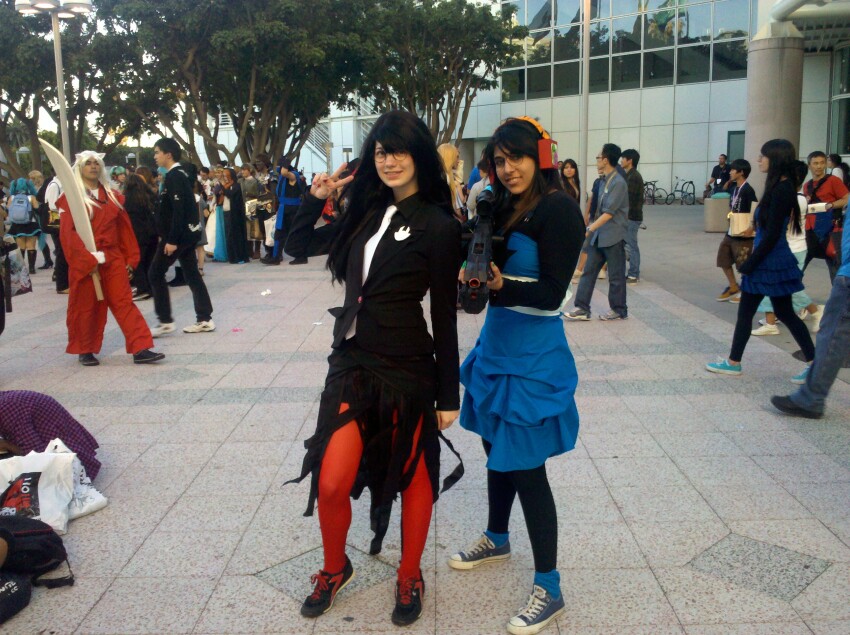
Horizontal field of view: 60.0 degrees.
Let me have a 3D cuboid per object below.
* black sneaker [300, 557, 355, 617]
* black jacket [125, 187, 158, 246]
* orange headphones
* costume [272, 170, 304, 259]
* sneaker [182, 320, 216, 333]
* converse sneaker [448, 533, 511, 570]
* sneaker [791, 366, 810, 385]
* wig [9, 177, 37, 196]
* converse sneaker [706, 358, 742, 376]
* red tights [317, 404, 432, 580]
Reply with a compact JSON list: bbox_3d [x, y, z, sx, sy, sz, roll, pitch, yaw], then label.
[{"bbox_3d":[-0.338,0.942,2.590,0.097,0.115,0.260,3,18,26],"label":"black sneaker"},{"bbox_3d":[-3.584,-1.286,9.350,0.430,0.750,0.290,0,11,7],"label":"black jacket"},{"bbox_3d":[0.314,-0.541,2.370,0.220,0.200,0.085,-11,11,24],"label":"orange headphones"},{"bbox_3d":[-2.384,-1.804,12.850,0.400,1.520,0.460,-7,12,-26],"label":"costume"},{"bbox_3d":[-2.240,0.088,7.280,0.300,0.115,0.105,-4,11,-10],"label":"sneaker"},{"bbox_3d":[0.210,0.884,2.790,0.255,0.110,0.097,-5,11,-16],"label":"converse sneaker"},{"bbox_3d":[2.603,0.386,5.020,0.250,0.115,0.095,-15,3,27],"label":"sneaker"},{"bbox_3d":[-6.654,-2.166,12.200,0.380,0.330,0.270,-6,12,-21],"label":"wig"},{"bbox_3d":[2.174,0.363,5.360,0.265,0.110,0.100,7,14,37],"label":"converse sneaker"},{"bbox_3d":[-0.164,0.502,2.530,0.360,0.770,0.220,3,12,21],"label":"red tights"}]

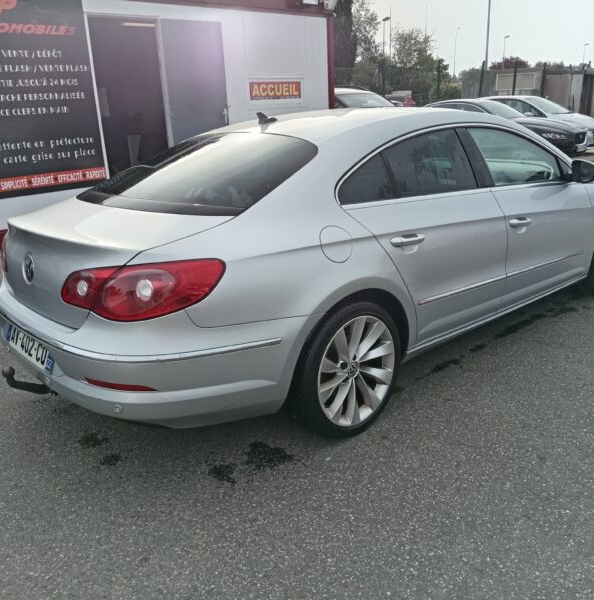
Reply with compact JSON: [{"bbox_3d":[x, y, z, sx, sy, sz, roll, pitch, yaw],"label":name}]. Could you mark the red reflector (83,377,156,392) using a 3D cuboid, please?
[{"bbox_3d":[-0.645,0.301,2.092,0.337,0.032,0.040,5,19,28],"label":"red reflector"}]

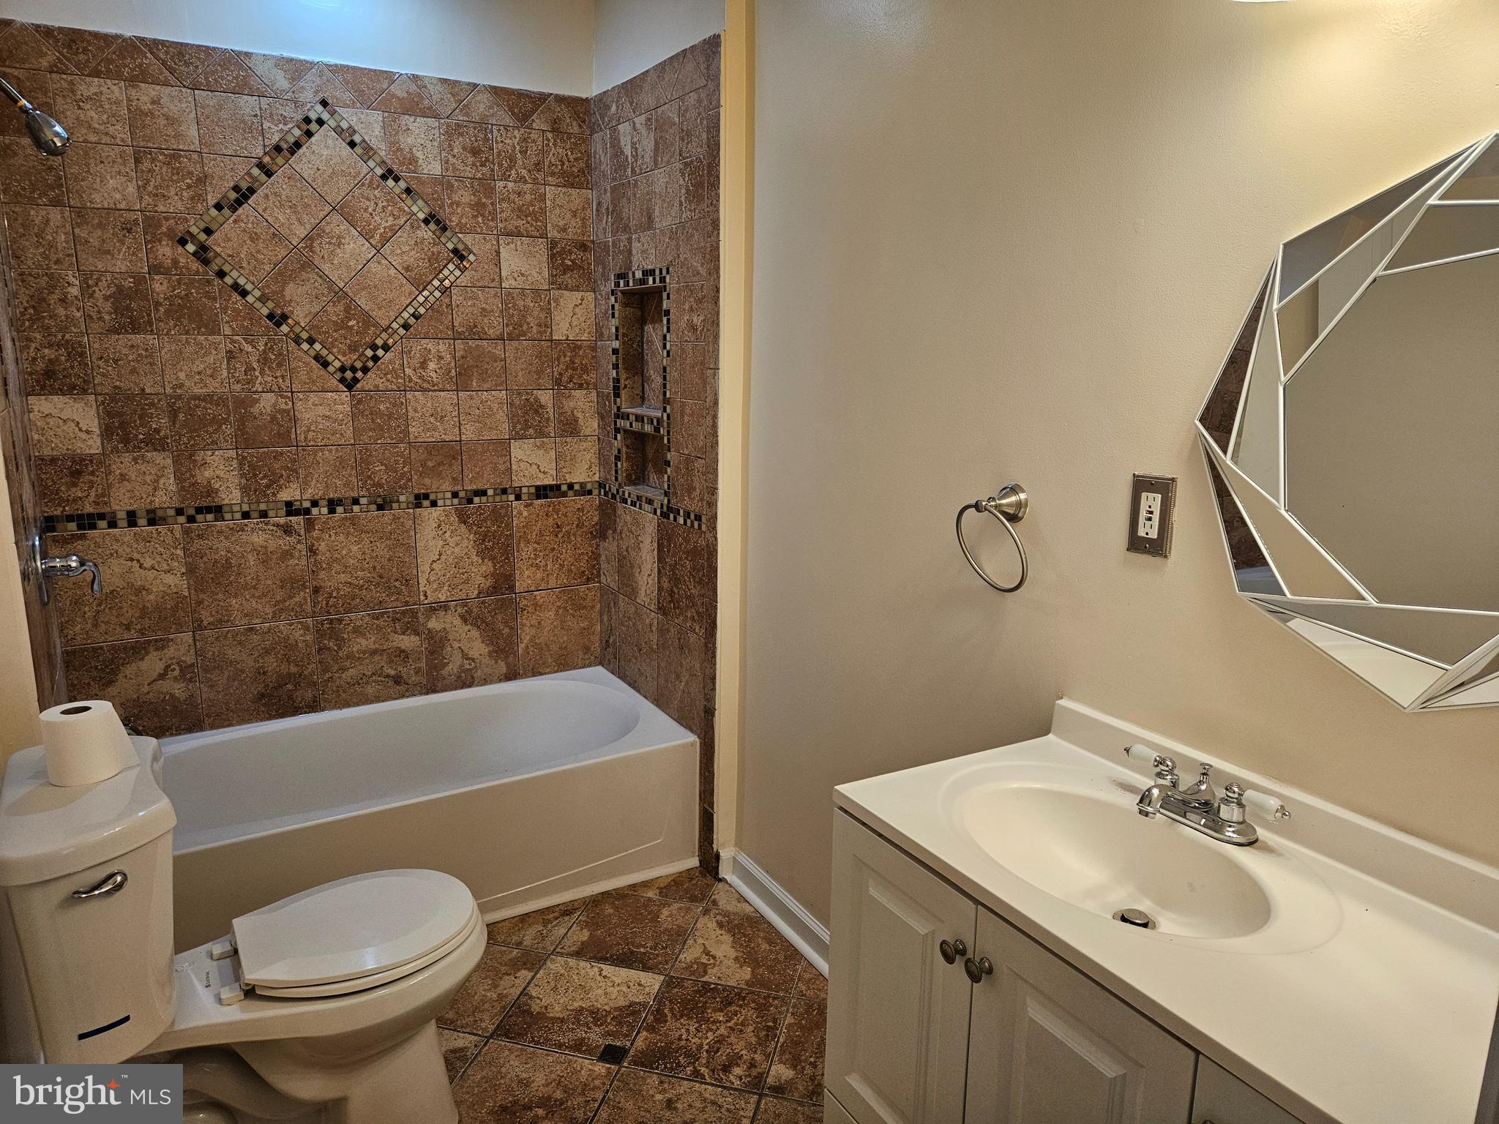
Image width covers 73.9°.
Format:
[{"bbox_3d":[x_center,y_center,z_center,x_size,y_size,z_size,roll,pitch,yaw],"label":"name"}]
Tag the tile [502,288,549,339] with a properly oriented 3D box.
[{"bbox_3d":[-0.681,-0.761,3.053,0.149,0.149,0.010,-7,14,-30],"label":"tile"}]

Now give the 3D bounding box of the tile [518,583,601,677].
[{"bbox_3d":[-0.634,0.232,3.342,0.286,0.288,0.010,-7,15,-30],"label":"tile"}]

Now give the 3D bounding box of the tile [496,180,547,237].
[{"bbox_3d":[-0.679,-1.058,2.989,0.149,0.149,0.010,-7,14,-30],"label":"tile"}]

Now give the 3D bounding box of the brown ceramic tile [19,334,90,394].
[{"bbox_3d":[-1.752,-0.500,2.523,0.140,0.150,0.010,-7,14,-29],"label":"brown ceramic tile"}]

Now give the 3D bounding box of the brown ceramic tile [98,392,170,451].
[{"bbox_3d":[-1.620,-0.362,2.623,0.149,0.149,0.009,-7,14,-29],"label":"brown ceramic tile"}]

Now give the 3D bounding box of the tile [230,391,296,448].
[{"bbox_3d":[-1.348,-0.392,2.762,0.154,0.148,0.010,-6,13,-29],"label":"tile"}]

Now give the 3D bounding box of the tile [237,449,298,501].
[{"bbox_3d":[-1.354,-0.246,2.812,0.152,0.149,0.010,-7,14,-29],"label":"tile"}]

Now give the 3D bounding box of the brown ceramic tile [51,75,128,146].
[{"bbox_3d":[-1.620,-1.112,2.454,0.150,0.151,0.010,-6,13,-29],"label":"brown ceramic tile"}]

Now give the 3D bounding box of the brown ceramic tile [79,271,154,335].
[{"bbox_3d":[-1.618,-0.662,2.555,0.149,0.149,0.009,-7,14,-29],"label":"brown ceramic tile"}]

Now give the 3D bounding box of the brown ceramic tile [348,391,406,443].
[{"bbox_3d":[-1.080,-0.422,2.913,0.149,0.148,0.010,-6,13,-29],"label":"brown ceramic tile"}]

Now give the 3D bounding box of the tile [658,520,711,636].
[{"bbox_3d":[-0.189,0.035,2.815,0.010,0.295,0.295,-6,13,-29],"label":"tile"}]

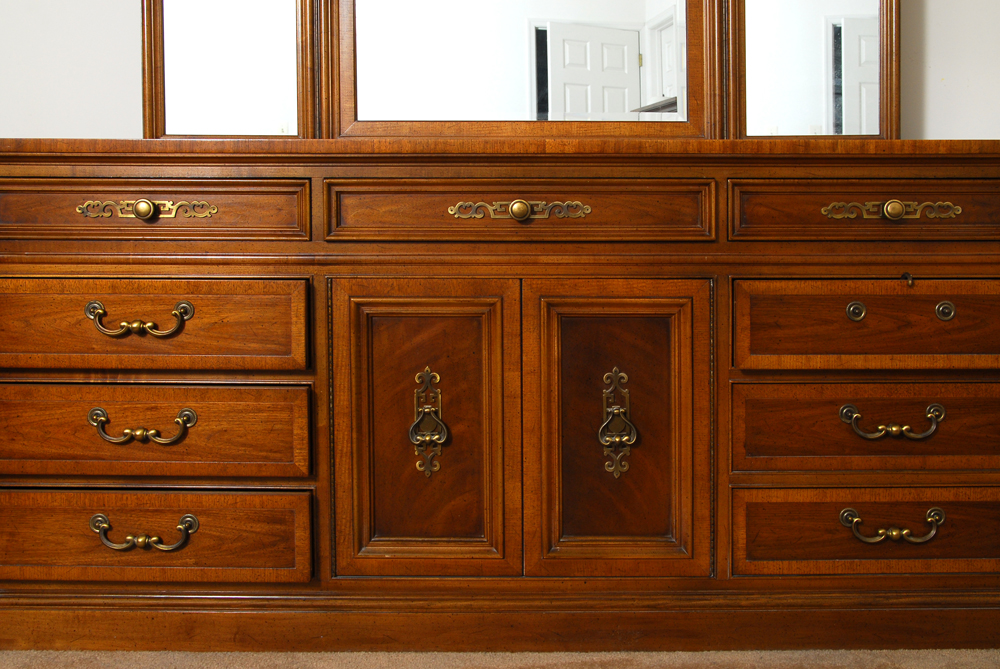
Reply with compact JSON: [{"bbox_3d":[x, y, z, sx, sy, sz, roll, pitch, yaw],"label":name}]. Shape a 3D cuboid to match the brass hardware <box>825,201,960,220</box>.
[{"bbox_3d":[0.594,-0.188,1.518,0.216,0.030,0.028,0,2,0],"label":"brass hardware"}]

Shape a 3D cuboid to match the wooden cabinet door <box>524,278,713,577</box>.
[{"bbox_3d":[0.182,0.145,1.548,0.293,0.460,0.028,0,2,0],"label":"wooden cabinet door"}]

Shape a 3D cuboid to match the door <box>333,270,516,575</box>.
[{"bbox_3d":[-0.115,0.144,1.547,0.297,0.460,0.028,0,2,0],"label":"door"}]

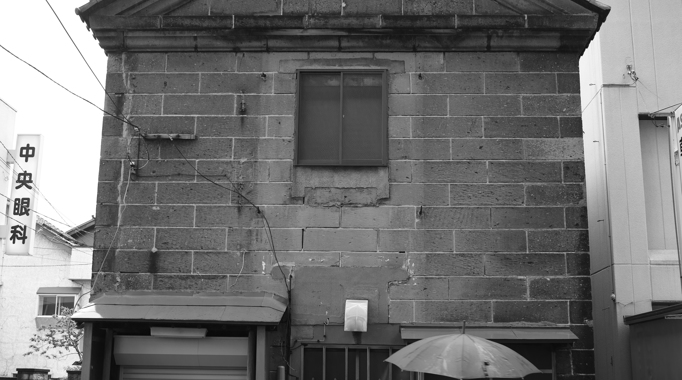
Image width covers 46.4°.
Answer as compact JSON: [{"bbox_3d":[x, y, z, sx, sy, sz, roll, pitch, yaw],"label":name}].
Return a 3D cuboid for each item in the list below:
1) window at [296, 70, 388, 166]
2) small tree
[{"bbox_3d":[0.013,-0.802,8.839,1.028,1.104,0.120,0,-10,2],"label":"window"},{"bbox_3d":[-5.957,3.755,16.842,1.550,2.414,1.500,0,-10,2],"label":"small tree"}]

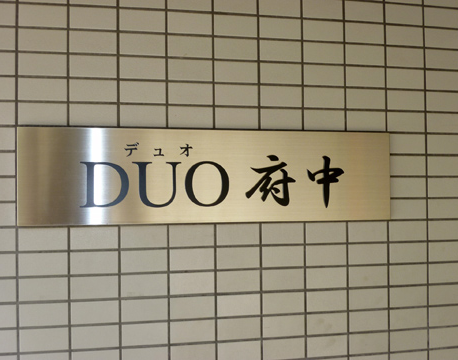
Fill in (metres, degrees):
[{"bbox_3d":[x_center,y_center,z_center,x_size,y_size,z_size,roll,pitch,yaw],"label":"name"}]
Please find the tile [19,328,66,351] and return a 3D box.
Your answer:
[{"bbox_3d":[-0.370,0.318,1.159,0.095,0.045,0.008,0,-2,-13],"label":"tile"}]

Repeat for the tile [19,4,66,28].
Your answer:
[{"bbox_3d":[-0.375,-0.331,1.176,0.095,0.045,0.008,0,-1,-13],"label":"tile"}]

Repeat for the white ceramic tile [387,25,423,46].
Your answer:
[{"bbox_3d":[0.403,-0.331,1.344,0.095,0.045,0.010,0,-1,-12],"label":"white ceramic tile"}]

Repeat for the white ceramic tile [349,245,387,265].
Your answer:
[{"bbox_3d":[0.312,0.166,1.318,0.095,0.045,0.008,0,-2,-13],"label":"white ceramic tile"}]

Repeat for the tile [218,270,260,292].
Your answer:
[{"bbox_3d":[0.019,0.217,1.250,0.095,0.045,0.008,0,-1,-13],"label":"tile"}]

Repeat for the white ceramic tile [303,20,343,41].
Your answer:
[{"bbox_3d":[0.211,-0.333,1.307,0.095,0.045,0.008,0,-1,-13],"label":"white ceramic tile"}]

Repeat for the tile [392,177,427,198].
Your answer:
[{"bbox_3d":[0.408,0.016,1.341,0.095,0.045,0.008,0,-2,-13],"label":"tile"}]

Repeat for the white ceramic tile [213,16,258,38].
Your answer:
[{"bbox_3d":[0.015,-0.333,1.263,0.095,0.045,0.008,0,-1,-13],"label":"white ceramic tile"}]

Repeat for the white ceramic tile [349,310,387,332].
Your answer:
[{"bbox_3d":[0.313,0.316,1.314,0.095,0.045,0.008,0,-2,-13],"label":"white ceramic tile"}]

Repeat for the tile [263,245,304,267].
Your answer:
[{"bbox_3d":[0.116,0.167,1.272,0.095,0.045,0.008,0,-2,-13],"label":"tile"}]

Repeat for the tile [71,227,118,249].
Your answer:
[{"bbox_3d":[-0.274,0.118,1.187,0.095,0.045,0.008,0,-1,-13],"label":"tile"}]

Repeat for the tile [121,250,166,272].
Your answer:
[{"bbox_3d":[-0.176,0.168,1.206,0.095,0.045,0.008,0,-2,-13],"label":"tile"}]

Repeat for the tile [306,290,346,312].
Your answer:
[{"bbox_3d":[0.215,0.267,1.292,0.096,0.045,0.009,0,-2,-13],"label":"tile"}]

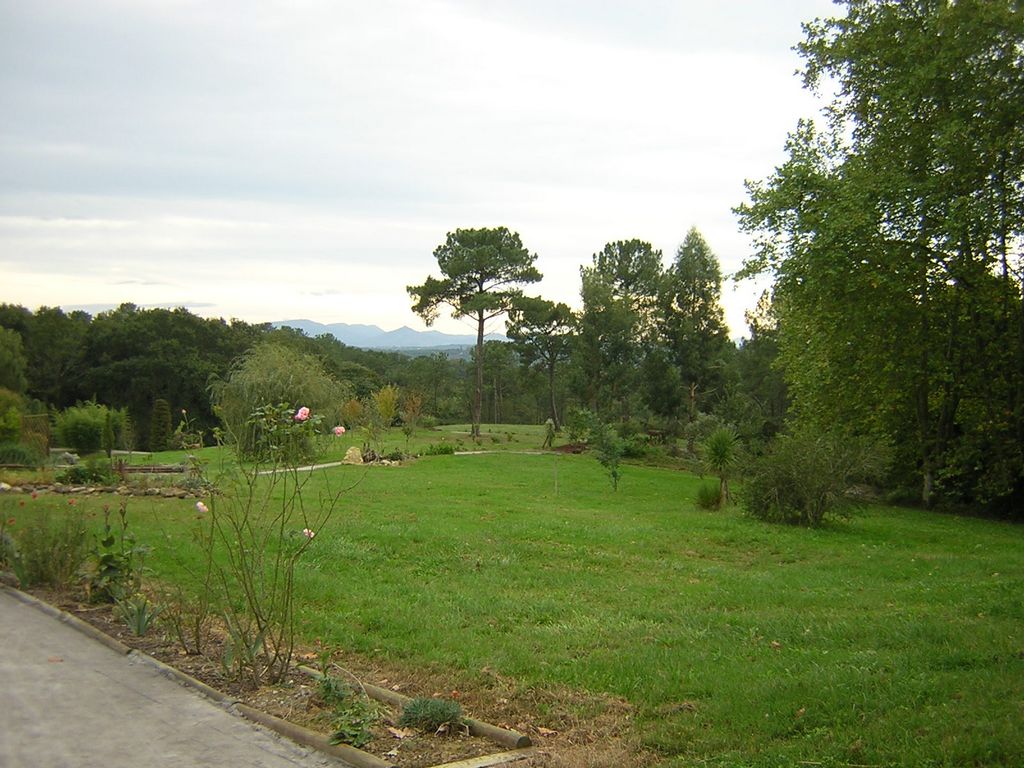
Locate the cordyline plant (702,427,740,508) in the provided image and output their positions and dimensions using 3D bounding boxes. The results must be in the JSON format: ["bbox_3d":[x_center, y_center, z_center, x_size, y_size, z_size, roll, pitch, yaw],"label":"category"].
[{"bbox_3d":[3.699,1.474,18.800,0.671,1.448,0.651,0,2,0],"label":"cordyline plant"}]

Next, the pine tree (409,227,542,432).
[{"bbox_3d":[-1.831,-2.564,52.000,6.446,10.254,6.252,0,2,0],"label":"pine tree"}]

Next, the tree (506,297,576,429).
[{"bbox_3d":[1.662,-1.211,60.000,3.944,7.437,3.826,0,2,0],"label":"tree"}]

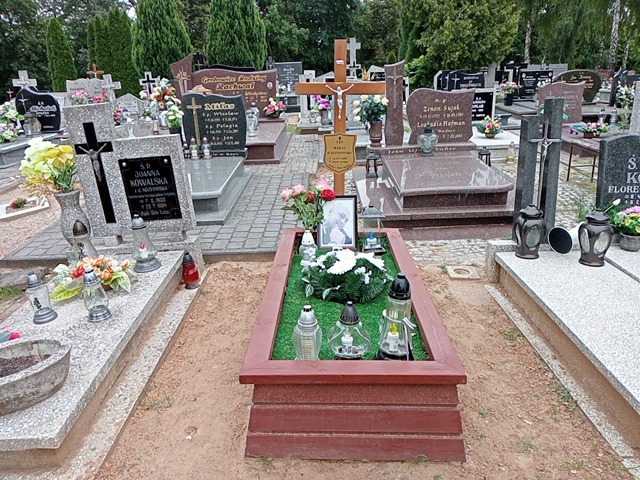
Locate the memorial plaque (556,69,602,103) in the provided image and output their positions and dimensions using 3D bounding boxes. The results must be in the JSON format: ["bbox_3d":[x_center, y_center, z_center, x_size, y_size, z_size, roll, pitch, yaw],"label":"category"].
[{"bbox_3d":[5.422,-3.176,10.794,0.958,0.693,0.100,-3,18,0],"label":"memorial plaque"}]

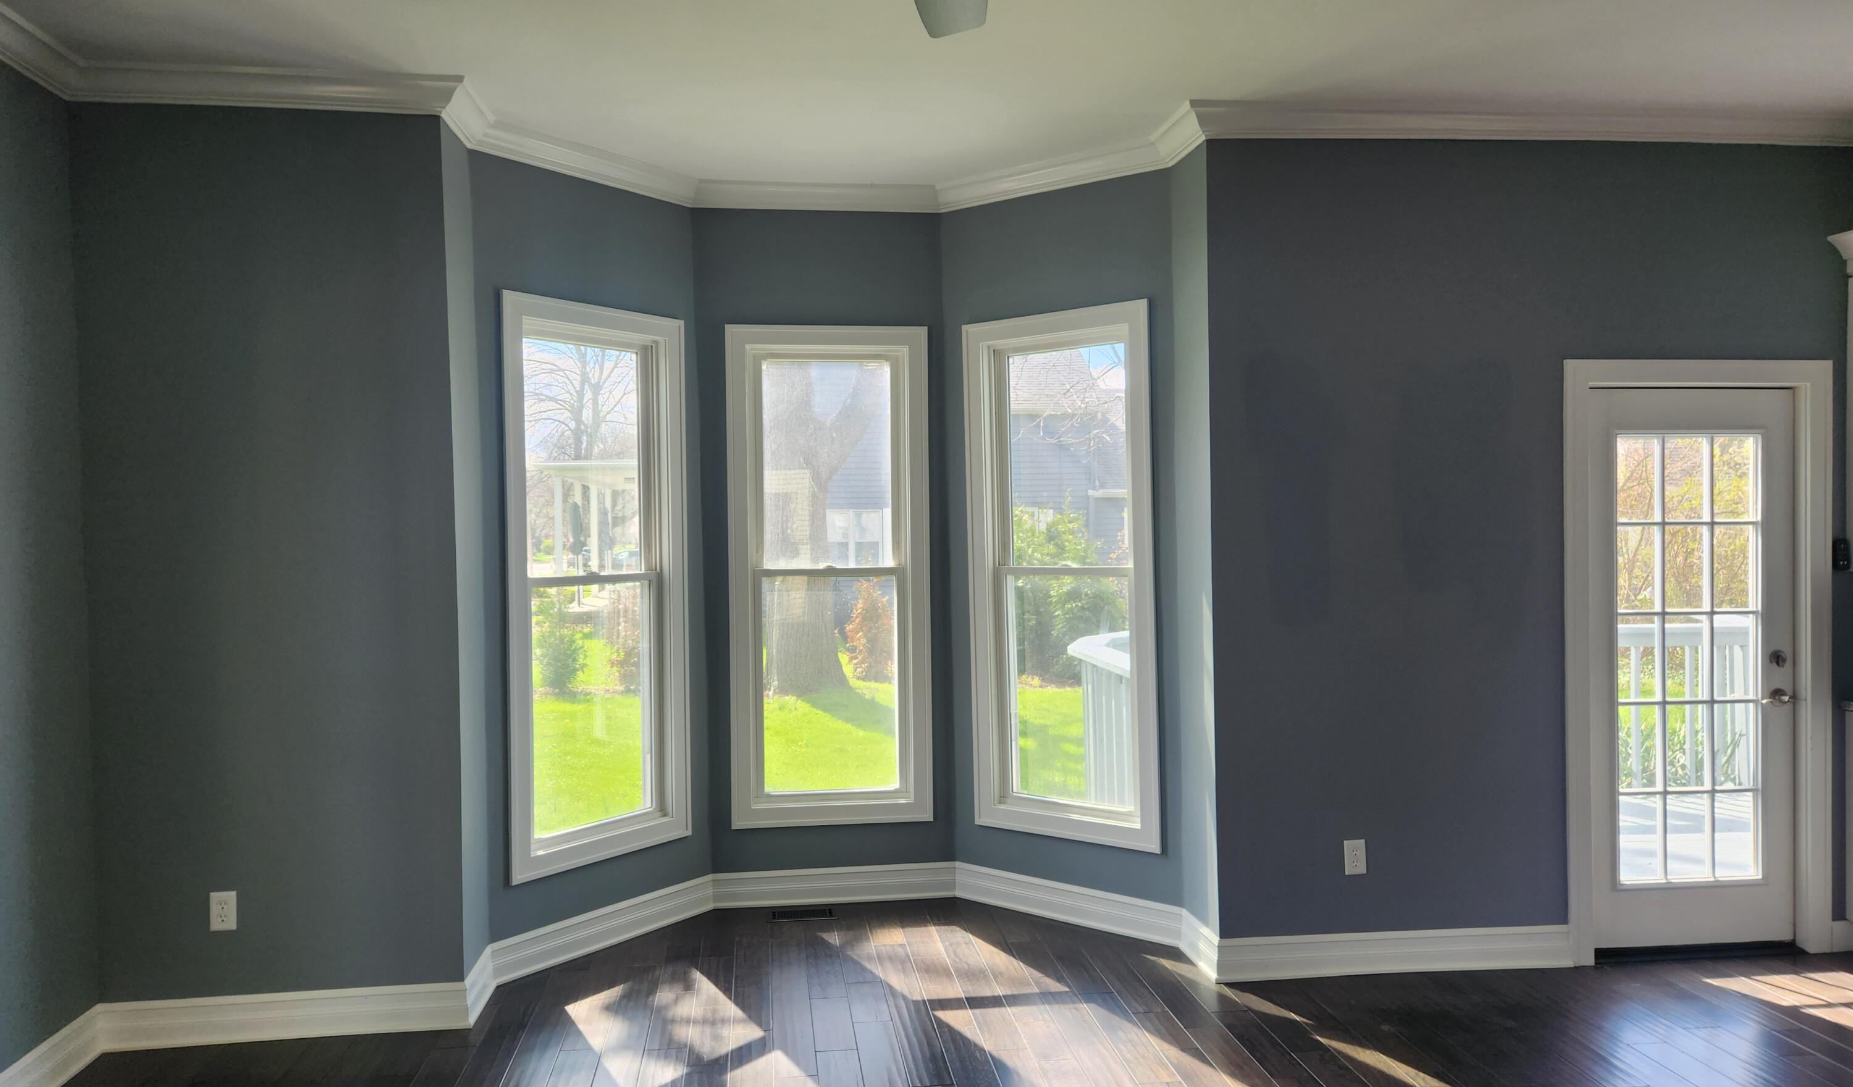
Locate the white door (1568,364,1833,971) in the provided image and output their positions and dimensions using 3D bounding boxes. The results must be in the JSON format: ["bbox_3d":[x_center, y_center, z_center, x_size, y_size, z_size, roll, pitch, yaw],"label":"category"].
[{"bbox_3d":[2.780,0.423,4.452,0.994,2.154,0.110,-1,1,-4],"label":"white door"}]

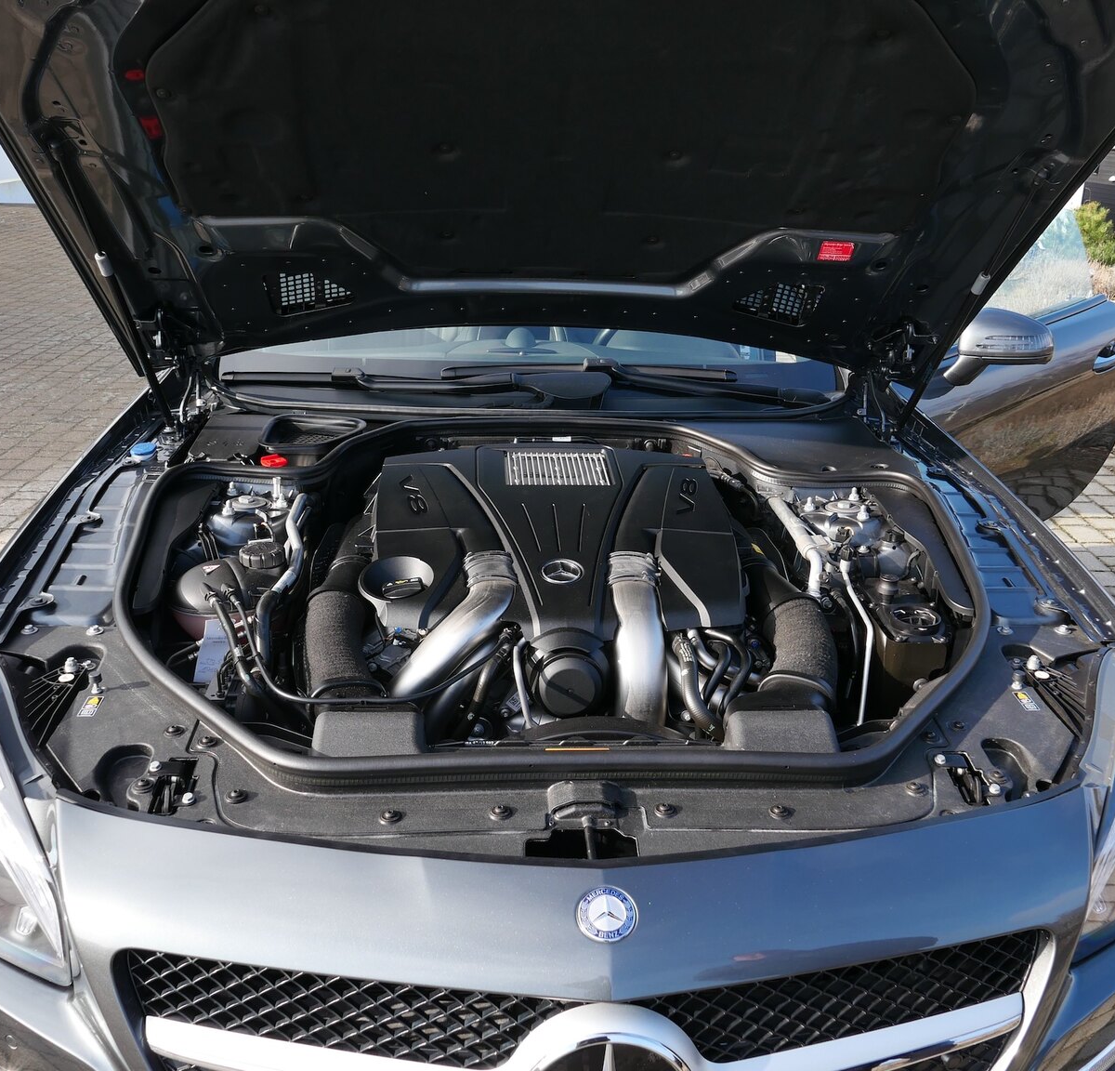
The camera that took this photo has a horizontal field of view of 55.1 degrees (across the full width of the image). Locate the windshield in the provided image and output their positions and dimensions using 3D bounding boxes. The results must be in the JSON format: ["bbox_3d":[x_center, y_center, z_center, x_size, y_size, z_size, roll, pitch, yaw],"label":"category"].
[{"bbox_3d":[-0.056,-0.563,2.577,1.400,0.150,0.760,0,48,-4],"label":"windshield"}]

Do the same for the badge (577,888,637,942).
[{"bbox_3d":[0.046,0.348,0.985,0.057,0.008,0.057,0,44,-4],"label":"badge"}]

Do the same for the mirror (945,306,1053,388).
[{"bbox_3d":[1.027,-0.440,2.480,0.235,0.160,0.135,17,26,37],"label":"mirror"}]

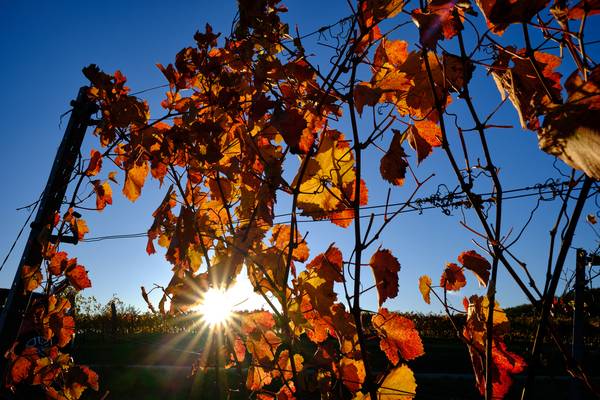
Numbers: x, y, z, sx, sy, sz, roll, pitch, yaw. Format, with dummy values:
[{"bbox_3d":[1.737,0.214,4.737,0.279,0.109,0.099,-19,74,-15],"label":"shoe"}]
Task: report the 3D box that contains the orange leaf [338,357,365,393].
[{"bbox_3d":[0.122,0.414,1.069,0.062,0.086,0.030,-1,-15,3],"label":"orange leaf"}]

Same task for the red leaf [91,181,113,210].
[{"bbox_3d":[-0.624,-0.014,1.421,0.057,0.093,0.050,12,-19,-38],"label":"red leaf"}]

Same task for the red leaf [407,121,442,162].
[{"bbox_3d":[0.277,-0.130,1.000,0.080,0.093,0.045,-2,-15,8],"label":"red leaf"}]

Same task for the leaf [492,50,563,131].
[{"bbox_3d":[0.453,-0.220,0.896,0.131,0.160,0.080,-4,-16,14],"label":"leaf"}]

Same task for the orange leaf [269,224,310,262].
[{"bbox_3d":[-0.024,0.110,1.135,0.101,0.096,0.035,0,-15,-1],"label":"orange leaf"}]

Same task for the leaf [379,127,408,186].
[{"bbox_3d":[0.214,-0.096,1.017,0.063,0.129,0.050,-3,-15,12],"label":"leaf"}]

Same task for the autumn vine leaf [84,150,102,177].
[{"bbox_3d":[-0.650,-0.118,1.417,0.048,0.086,0.035,19,-15,-12],"label":"autumn vine leaf"}]

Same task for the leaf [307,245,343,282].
[{"bbox_3d":[0.058,0.145,1.031,0.087,0.085,0.060,-1,-15,3],"label":"leaf"}]

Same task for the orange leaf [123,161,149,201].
[{"bbox_3d":[-0.492,-0.055,1.345,0.062,0.110,0.035,17,-15,-10],"label":"orange leaf"}]

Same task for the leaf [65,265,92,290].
[{"bbox_3d":[-0.711,0.249,1.444,0.090,0.083,0.035,3,-15,-13],"label":"leaf"}]

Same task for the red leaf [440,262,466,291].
[{"bbox_3d":[0.332,0.166,0.974,0.056,0.061,0.030,-2,-15,9],"label":"red leaf"}]

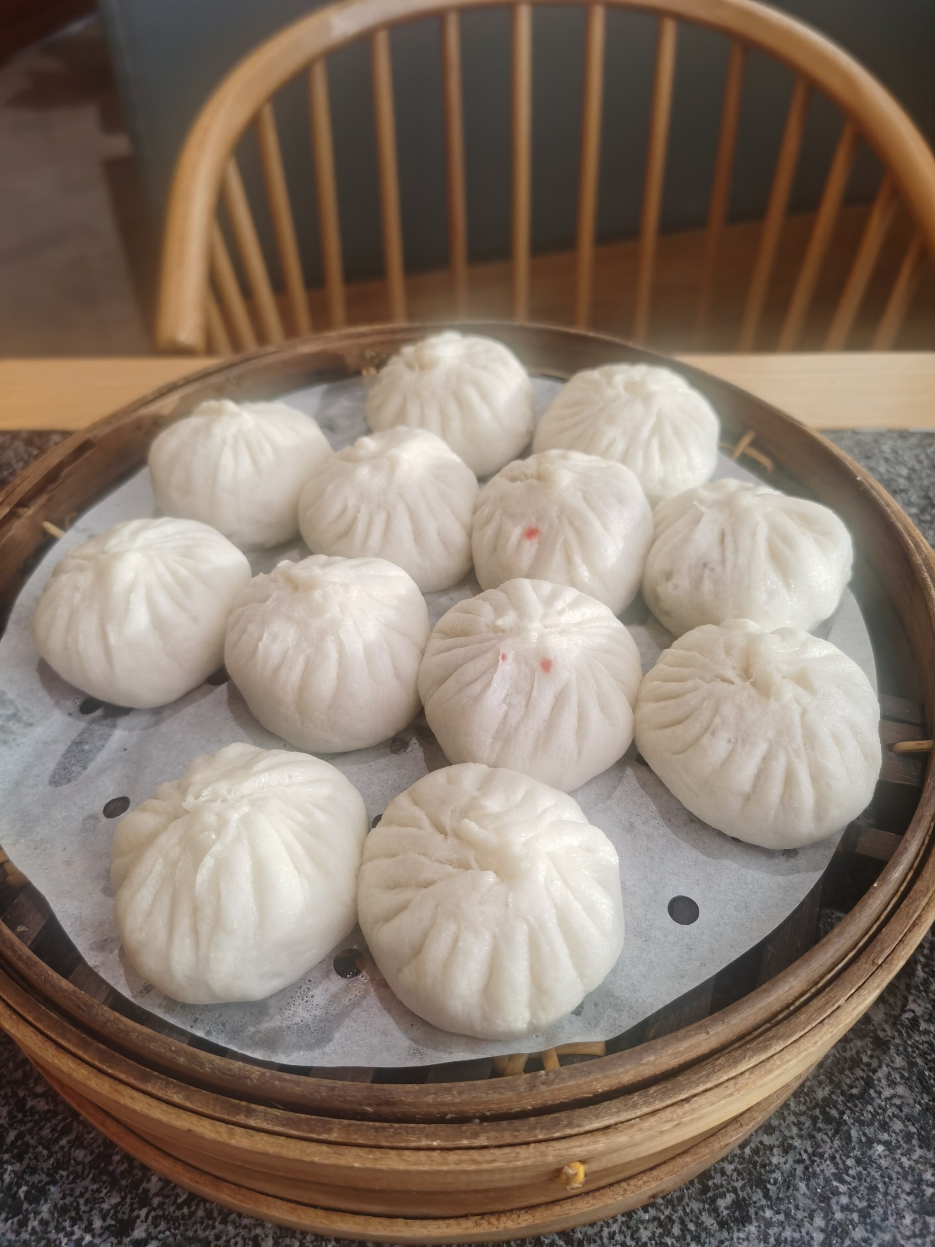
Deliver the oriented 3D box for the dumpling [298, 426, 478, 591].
[{"bbox_3d":[-0.029,-0.045,0.359,0.067,0.047,0.070,-6,47,-4],"label":"dumpling"}]

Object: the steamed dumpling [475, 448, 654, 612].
[{"bbox_3d":[0.034,-0.036,0.350,0.066,0.045,0.068,4,47,5],"label":"steamed dumpling"}]

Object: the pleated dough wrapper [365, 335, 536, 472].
[{"bbox_3d":[-0.008,-0.093,0.404,0.070,0.048,0.070,-2,47,-1],"label":"pleated dough wrapper"}]

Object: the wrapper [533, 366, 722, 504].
[{"bbox_3d":[0.063,-0.077,0.387,0.073,0.046,0.068,7,47,8],"label":"wrapper"}]

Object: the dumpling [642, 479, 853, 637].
[{"bbox_3d":[0.097,-0.025,0.338,0.070,0.045,0.065,14,49,15],"label":"dumpling"}]

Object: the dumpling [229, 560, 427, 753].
[{"bbox_3d":[-0.045,0.006,0.312,0.066,0.046,0.071,-11,47,-8],"label":"dumpling"}]

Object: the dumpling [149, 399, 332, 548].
[{"bbox_3d":[-0.088,-0.060,0.376,0.069,0.045,0.068,-13,48,-11],"label":"dumpling"}]

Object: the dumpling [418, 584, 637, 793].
[{"bbox_3d":[0.019,0.016,0.300,0.070,0.048,0.072,2,47,4],"label":"dumpling"}]

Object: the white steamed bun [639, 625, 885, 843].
[{"bbox_3d":[0.085,0.029,0.285,0.070,0.048,0.073,-1,47,1],"label":"white steamed bun"}]

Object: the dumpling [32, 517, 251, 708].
[{"bbox_3d":[-0.109,-0.006,0.324,0.070,0.048,0.072,-1,47,1],"label":"dumpling"}]

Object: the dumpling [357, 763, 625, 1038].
[{"bbox_3d":[0.006,0.068,0.252,0.069,0.047,0.072,0,47,1],"label":"dumpling"}]

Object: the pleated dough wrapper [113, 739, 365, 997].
[{"bbox_3d":[-0.061,0.063,0.259,0.067,0.046,0.072,-1,47,1],"label":"pleated dough wrapper"}]

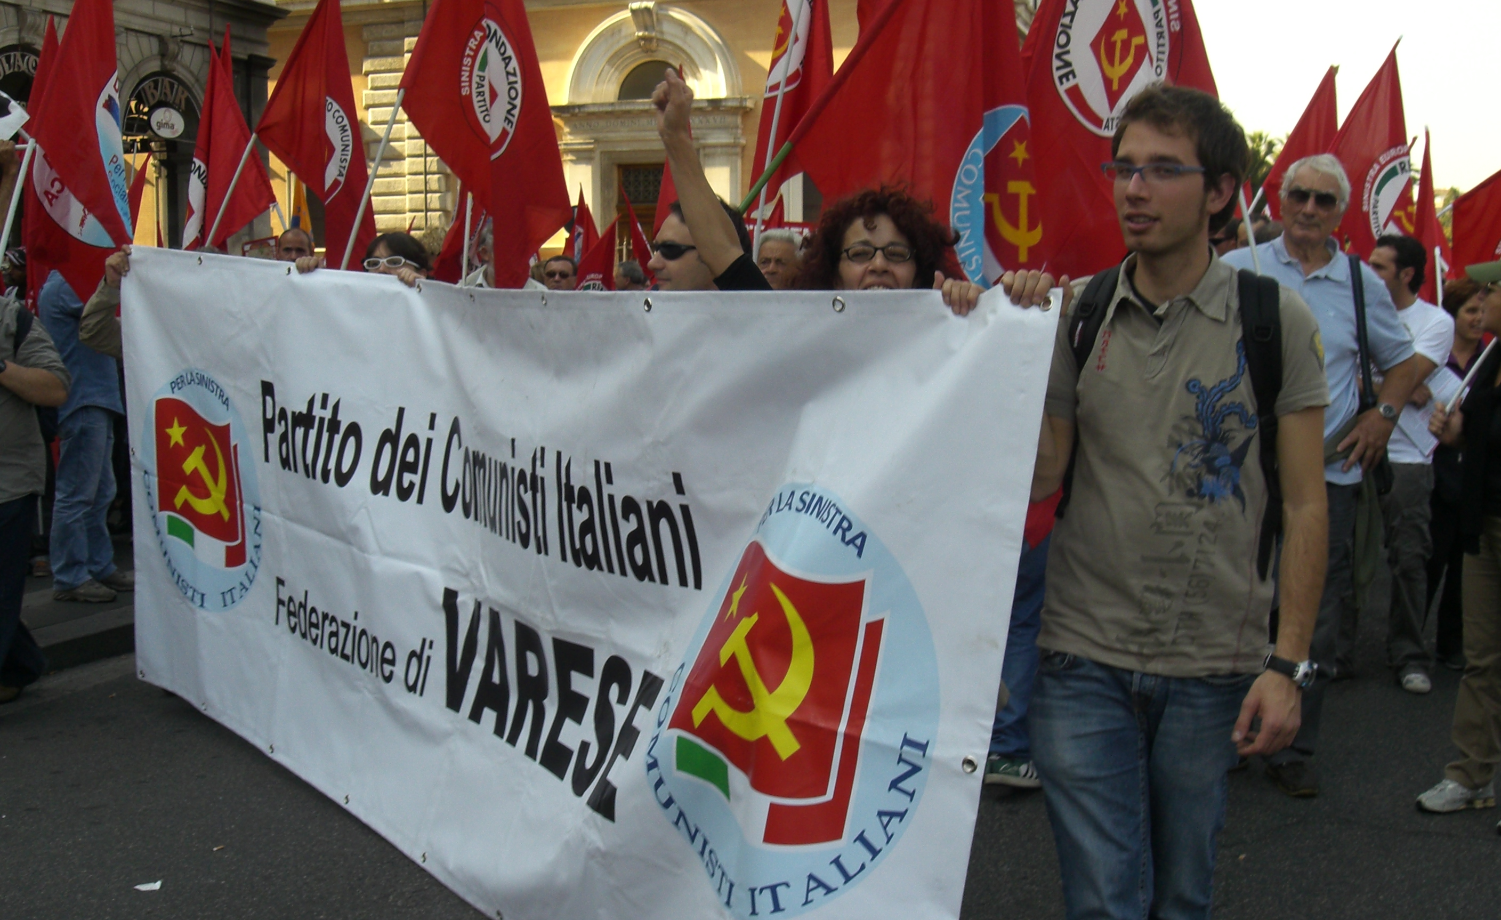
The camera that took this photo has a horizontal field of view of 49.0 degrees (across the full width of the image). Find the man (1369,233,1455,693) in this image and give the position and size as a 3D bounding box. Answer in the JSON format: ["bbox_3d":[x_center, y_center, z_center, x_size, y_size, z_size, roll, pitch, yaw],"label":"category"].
[{"bbox_3d":[2.382,0.010,5.981,0.460,1.650,0.340,5,8,43],"label":"man"}]

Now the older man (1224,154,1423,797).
[{"bbox_3d":[1.595,0.046,4.588,0.600,1.770,0.380,2,6,17],"label":"older man"}]

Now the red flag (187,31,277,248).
[{"bbox_3d":[-2.393,-1.436,7.600,0.430,1.080,0.280,1,6,11],"label":"red flag"}]

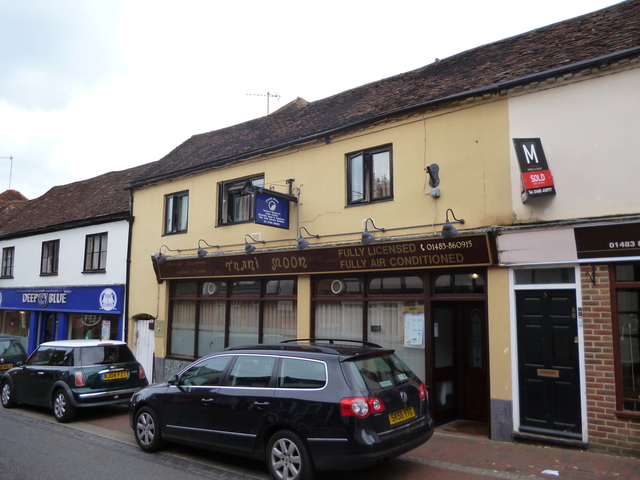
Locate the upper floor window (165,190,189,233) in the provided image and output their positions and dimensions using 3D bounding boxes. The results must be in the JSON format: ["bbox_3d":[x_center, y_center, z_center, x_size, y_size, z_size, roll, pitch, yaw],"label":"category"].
[{"bbox_3d":[-3.586,-0.643,12.865,1.026,1.046,0.130,-5,-8,39],"label":"upper floor window"}]

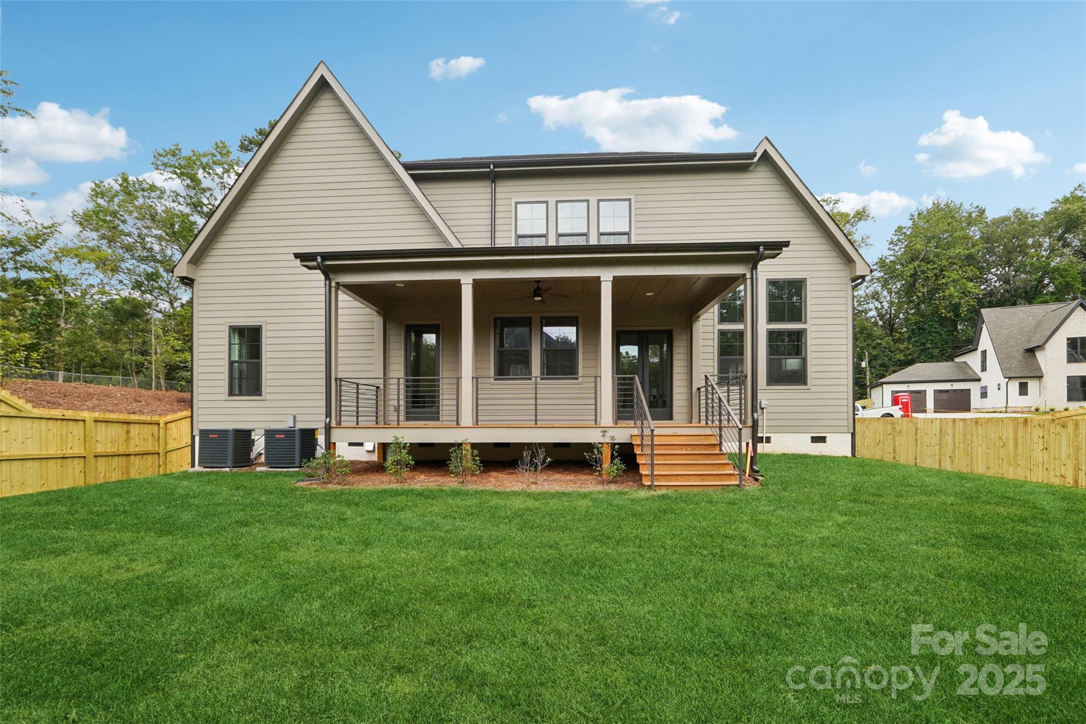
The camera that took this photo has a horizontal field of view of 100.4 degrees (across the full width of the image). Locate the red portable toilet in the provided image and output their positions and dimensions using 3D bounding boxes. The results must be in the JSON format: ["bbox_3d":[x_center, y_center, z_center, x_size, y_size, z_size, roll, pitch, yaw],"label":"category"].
[{"bbox_3d":[31.400,3.900,39.500,1.120,2.300,1.180,-1,-3,19],"label":"red portable toilet"}]

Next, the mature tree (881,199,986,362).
[{"bbox_3d":[51.400,-7.100,60.000,11.500,28.500,11.500,-2,-4,41],"label":"mature tree"}]

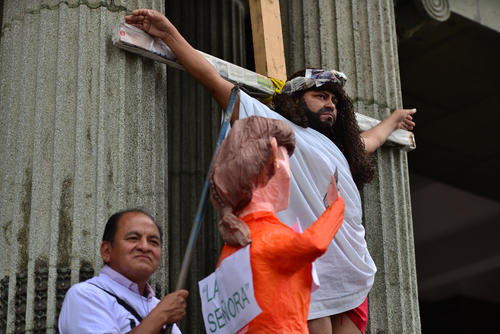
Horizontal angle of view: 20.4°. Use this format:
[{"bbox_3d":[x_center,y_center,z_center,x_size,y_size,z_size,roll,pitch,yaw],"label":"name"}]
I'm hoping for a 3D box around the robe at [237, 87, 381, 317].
[{"bbox_3d":[0.230,0.145,5.580,0.580,0.920,0.400,18,-30,-39],"label":"robe"}]

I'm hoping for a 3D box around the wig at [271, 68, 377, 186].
[{"bbox_3d":[0.307,-0.159,5.800,0.310,0.475,0.410,-21,-30,38],"label":"wig"}]

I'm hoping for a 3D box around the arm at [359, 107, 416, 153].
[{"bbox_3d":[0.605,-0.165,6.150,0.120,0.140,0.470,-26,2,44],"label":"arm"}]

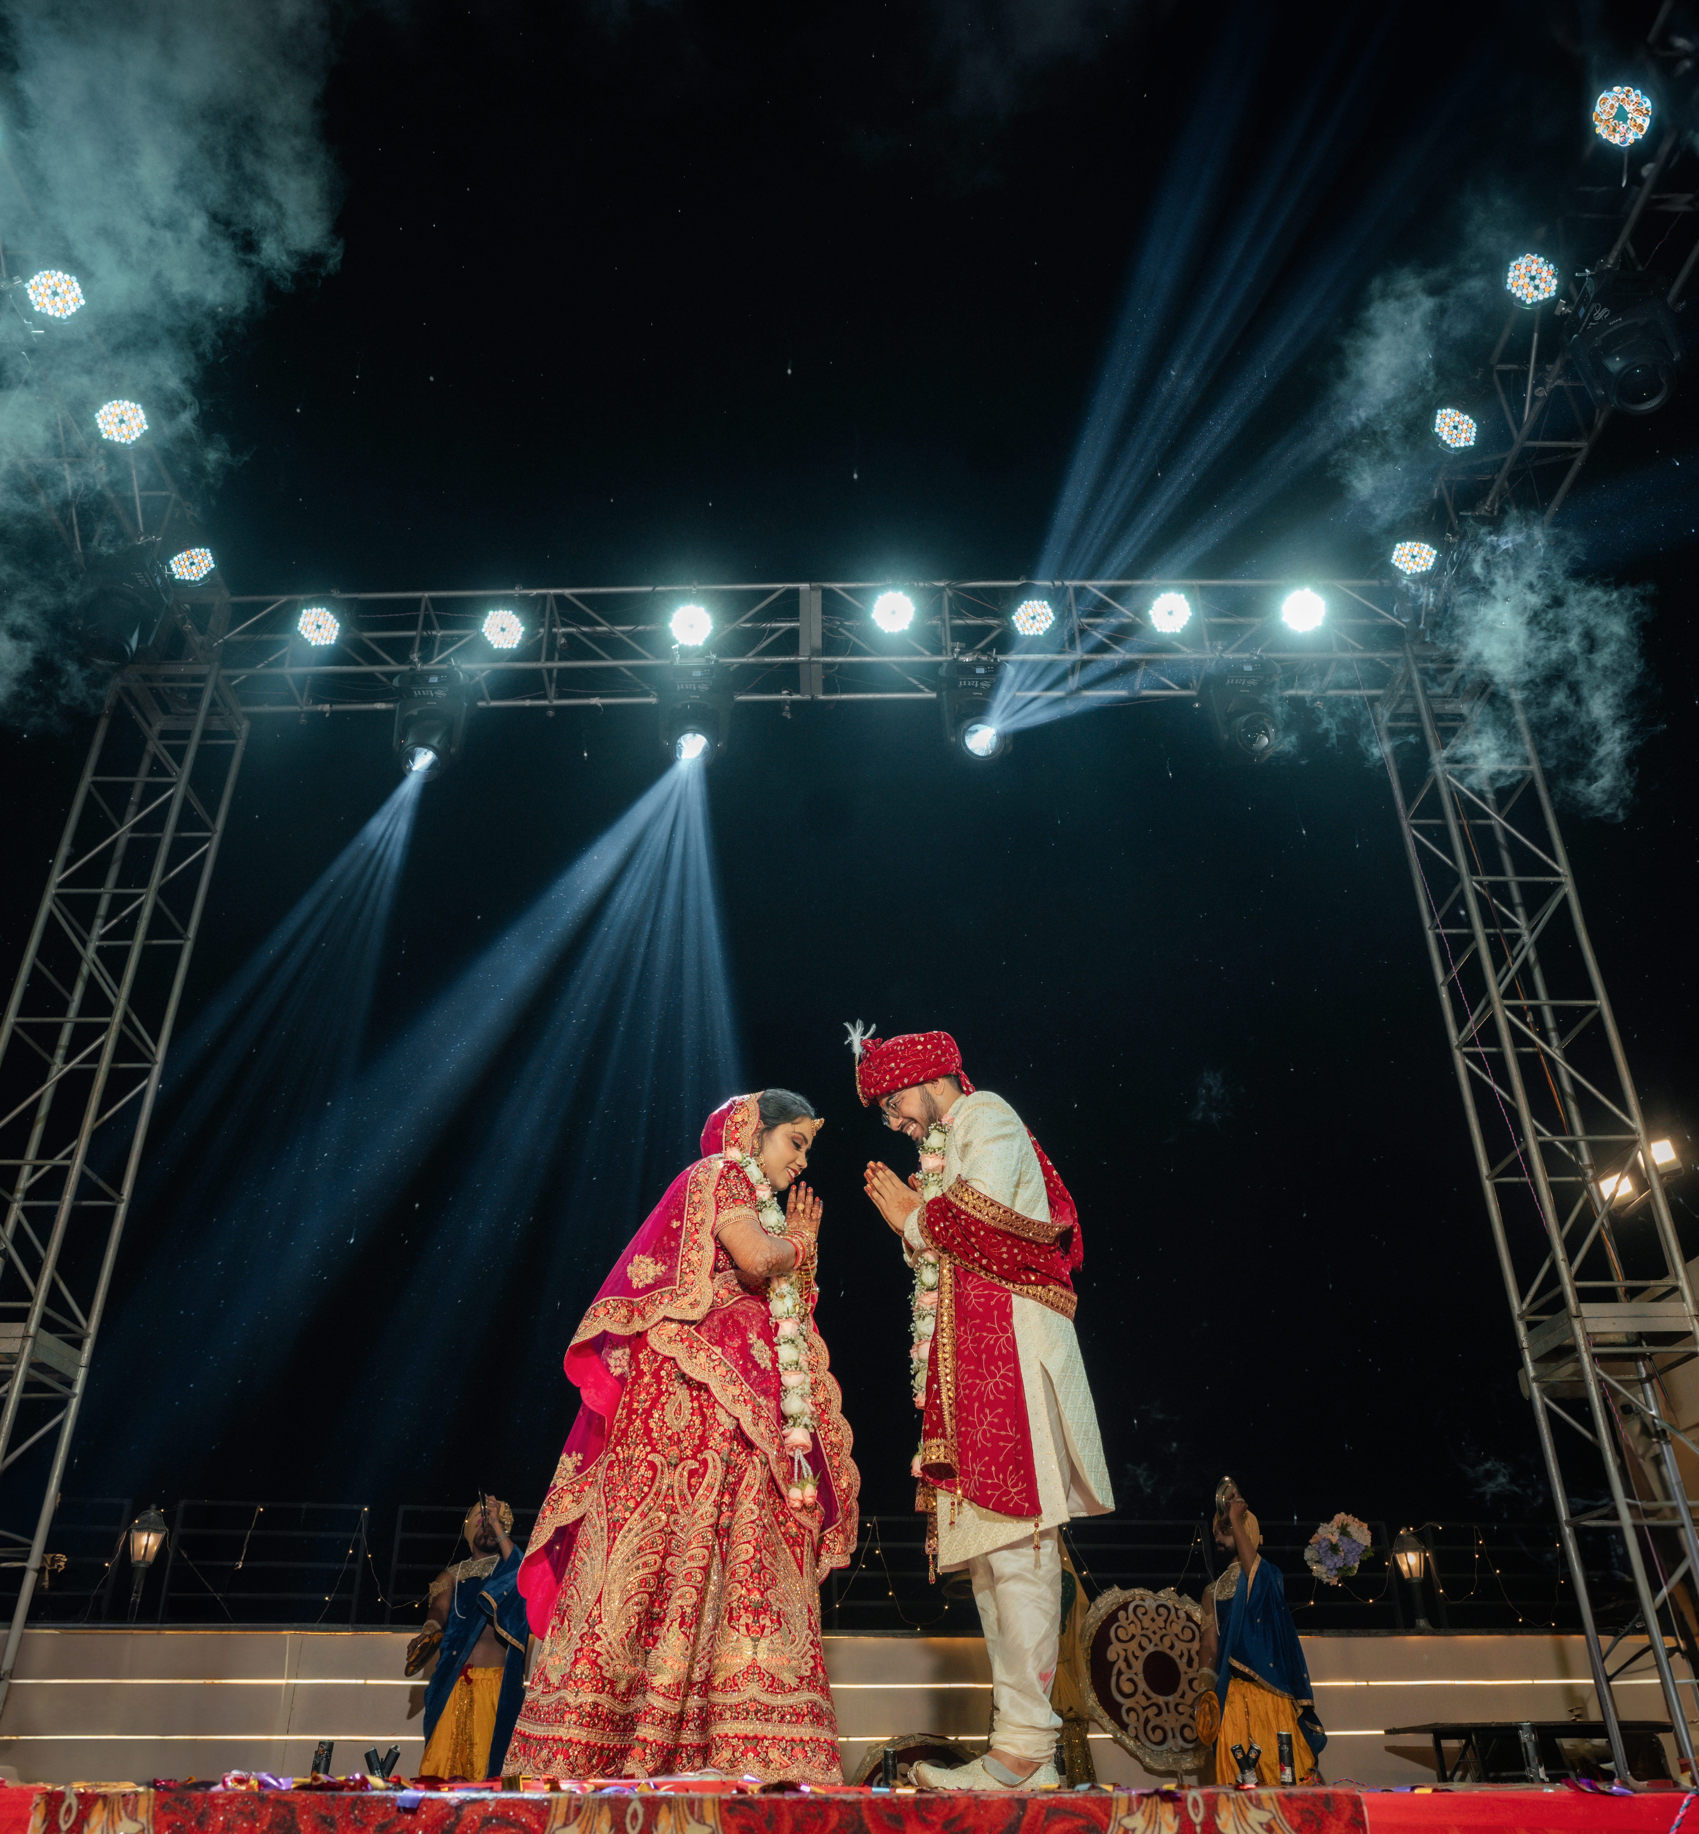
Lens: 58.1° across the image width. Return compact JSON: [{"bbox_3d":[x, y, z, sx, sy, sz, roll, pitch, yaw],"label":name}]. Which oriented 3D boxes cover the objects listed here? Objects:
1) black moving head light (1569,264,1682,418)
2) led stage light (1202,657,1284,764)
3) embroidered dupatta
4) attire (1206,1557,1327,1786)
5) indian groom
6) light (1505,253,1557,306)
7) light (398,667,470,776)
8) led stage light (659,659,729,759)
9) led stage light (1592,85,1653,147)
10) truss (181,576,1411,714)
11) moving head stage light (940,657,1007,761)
[{"bbox_3d":[2.460,-1.835,4.868,0.340,0.480,0.290,-11,-33,17],"label":"black moving head light"},{"bbox_3d":[1.690,-0.851,6.516,0.330,0.490,0.280,3,-31,-5],"label":"led stage light"},{"bbox_3d":[-0.352,1.006,3.621,0.720,1.280,0.600,-8,-32,13],"label":"embroidered dupatta"},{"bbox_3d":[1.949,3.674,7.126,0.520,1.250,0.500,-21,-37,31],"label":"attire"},{"bbox_3d":[0.305,1.034,3.560,0.560,1.740,0.520,3,-31,-5],"label":"indian groom"},{"bbox_3d":[2.655,-2.483,5.933,0.210,0.200,0.210,-29,-79,39],"label":"light"},{"bbox_3d":[-1.810,-0.812,6.563,0.330,0.490,0.280,-3,-31,5],"label":"light"},{"bbox_3d":[-0.711,-0.933,7.024,0.330,0.490,0.300,-3,-31,5],"label":"led stage light"},{"bbox_3d":[2.540,-2.633,4.954,0.200,0.170,0.200,37,-22,23],"label":"led stage light"},{"bbox_3d":[-0.251,-1.366,7.604,6.040,0.530,0.340,-1,-31,1],"label":"truss"},{"bbox_3d":[0.578,-0.933,7.024,0.330,0.490,0.300,6,-32,-10],"label":"moving head stage light"}]

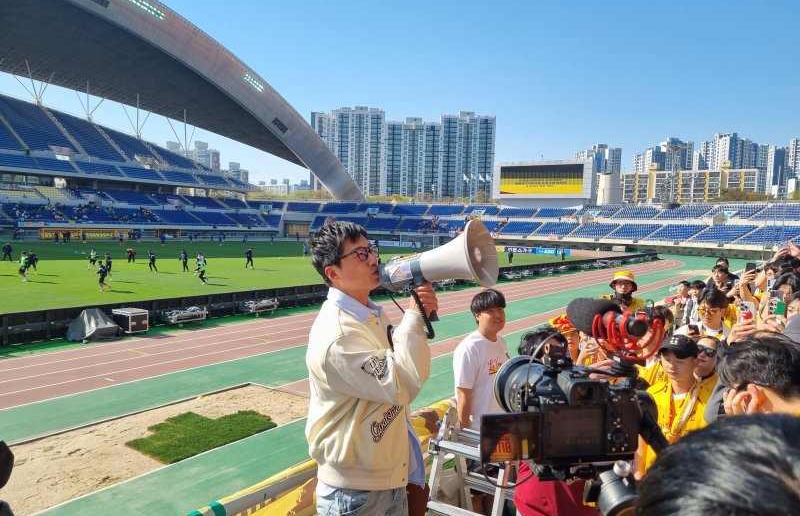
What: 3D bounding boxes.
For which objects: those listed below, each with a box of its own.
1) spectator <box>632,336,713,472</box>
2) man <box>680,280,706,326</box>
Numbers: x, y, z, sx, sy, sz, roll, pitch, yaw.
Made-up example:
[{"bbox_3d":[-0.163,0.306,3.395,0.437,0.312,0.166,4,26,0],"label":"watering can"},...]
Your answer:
[{"bbox_3d":[1.392,1.215,3.169,0.500,1.640,0.360,4,4,38],"label":"spectator"},{"bbox_3d":[3.690,1.053,7.646,0.460,1.540,0.320,4,4,38],"label":"man"}]

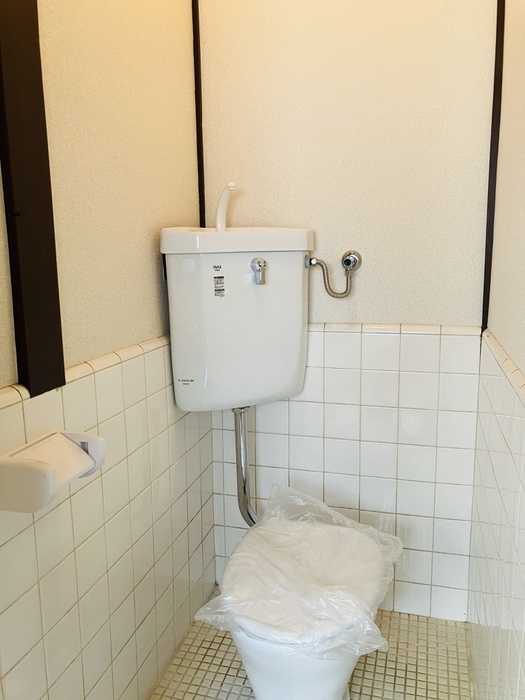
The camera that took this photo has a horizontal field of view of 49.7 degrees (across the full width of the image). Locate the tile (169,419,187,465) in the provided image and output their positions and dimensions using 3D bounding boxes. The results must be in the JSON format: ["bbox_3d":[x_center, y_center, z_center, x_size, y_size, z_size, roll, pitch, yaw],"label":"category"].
[{"bbox_3d":[-0.236,0.248,1.537,0.008,0.106,0.107,2,10,15],"label":"tile"}]

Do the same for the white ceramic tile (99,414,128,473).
[{"bbox_3d":[-0.319,0.192,1.195,0.008,0.105,0.105,2,10,15],"label":"white ceramic tile"}]

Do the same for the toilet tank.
[{"bbox_3d":[-0.086,-0.103,1.606,0.456,0.461,0.293,-6,11,-29],"label":"toilet tank"}]

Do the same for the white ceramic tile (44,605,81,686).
[{"bbox_3d":[-0.375,0.552,1.062,0.008,0.106,0.105,2,10,15],"label":"white ceramic tile"}]

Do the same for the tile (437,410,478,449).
[{"bbox_3d":[0.549,0.224,1.599,0.103,0.106,0.008,2,10,16],"label":"tile"}]

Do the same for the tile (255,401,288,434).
[{"bbox_3d":[0.029,0.204,1.728,0.105,0.105,0.008,2,10,15],"label":"tile"}]

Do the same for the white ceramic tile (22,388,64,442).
[{"bbox_3d":[-0.377,0.123,0.973,0.008,0.105,0.105,2,10,15],"label":"white ceramic tile"}]

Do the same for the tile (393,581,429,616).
[{"bbox_3d":[0.455,0.752,1.723,0.106,0.099,0.008,2,10,16],"label":"tile"}]

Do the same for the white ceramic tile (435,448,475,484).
[{"bbox_3d":[0.556,0.334,1.627,0.106,0.106,0.009,2,10,15],"label":"white ceramic tile"}]

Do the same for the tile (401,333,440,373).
[{"bbox_3d":[0.446,0.010,1.594,0.106,0.106,0.008,2,10,16],"label":"tile"}]

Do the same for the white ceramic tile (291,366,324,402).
[{"bbox_3d":[0.134,0.105,1.700,0.106,0.106,0.008,2,10,16],"label":"white ceramic tile"}]

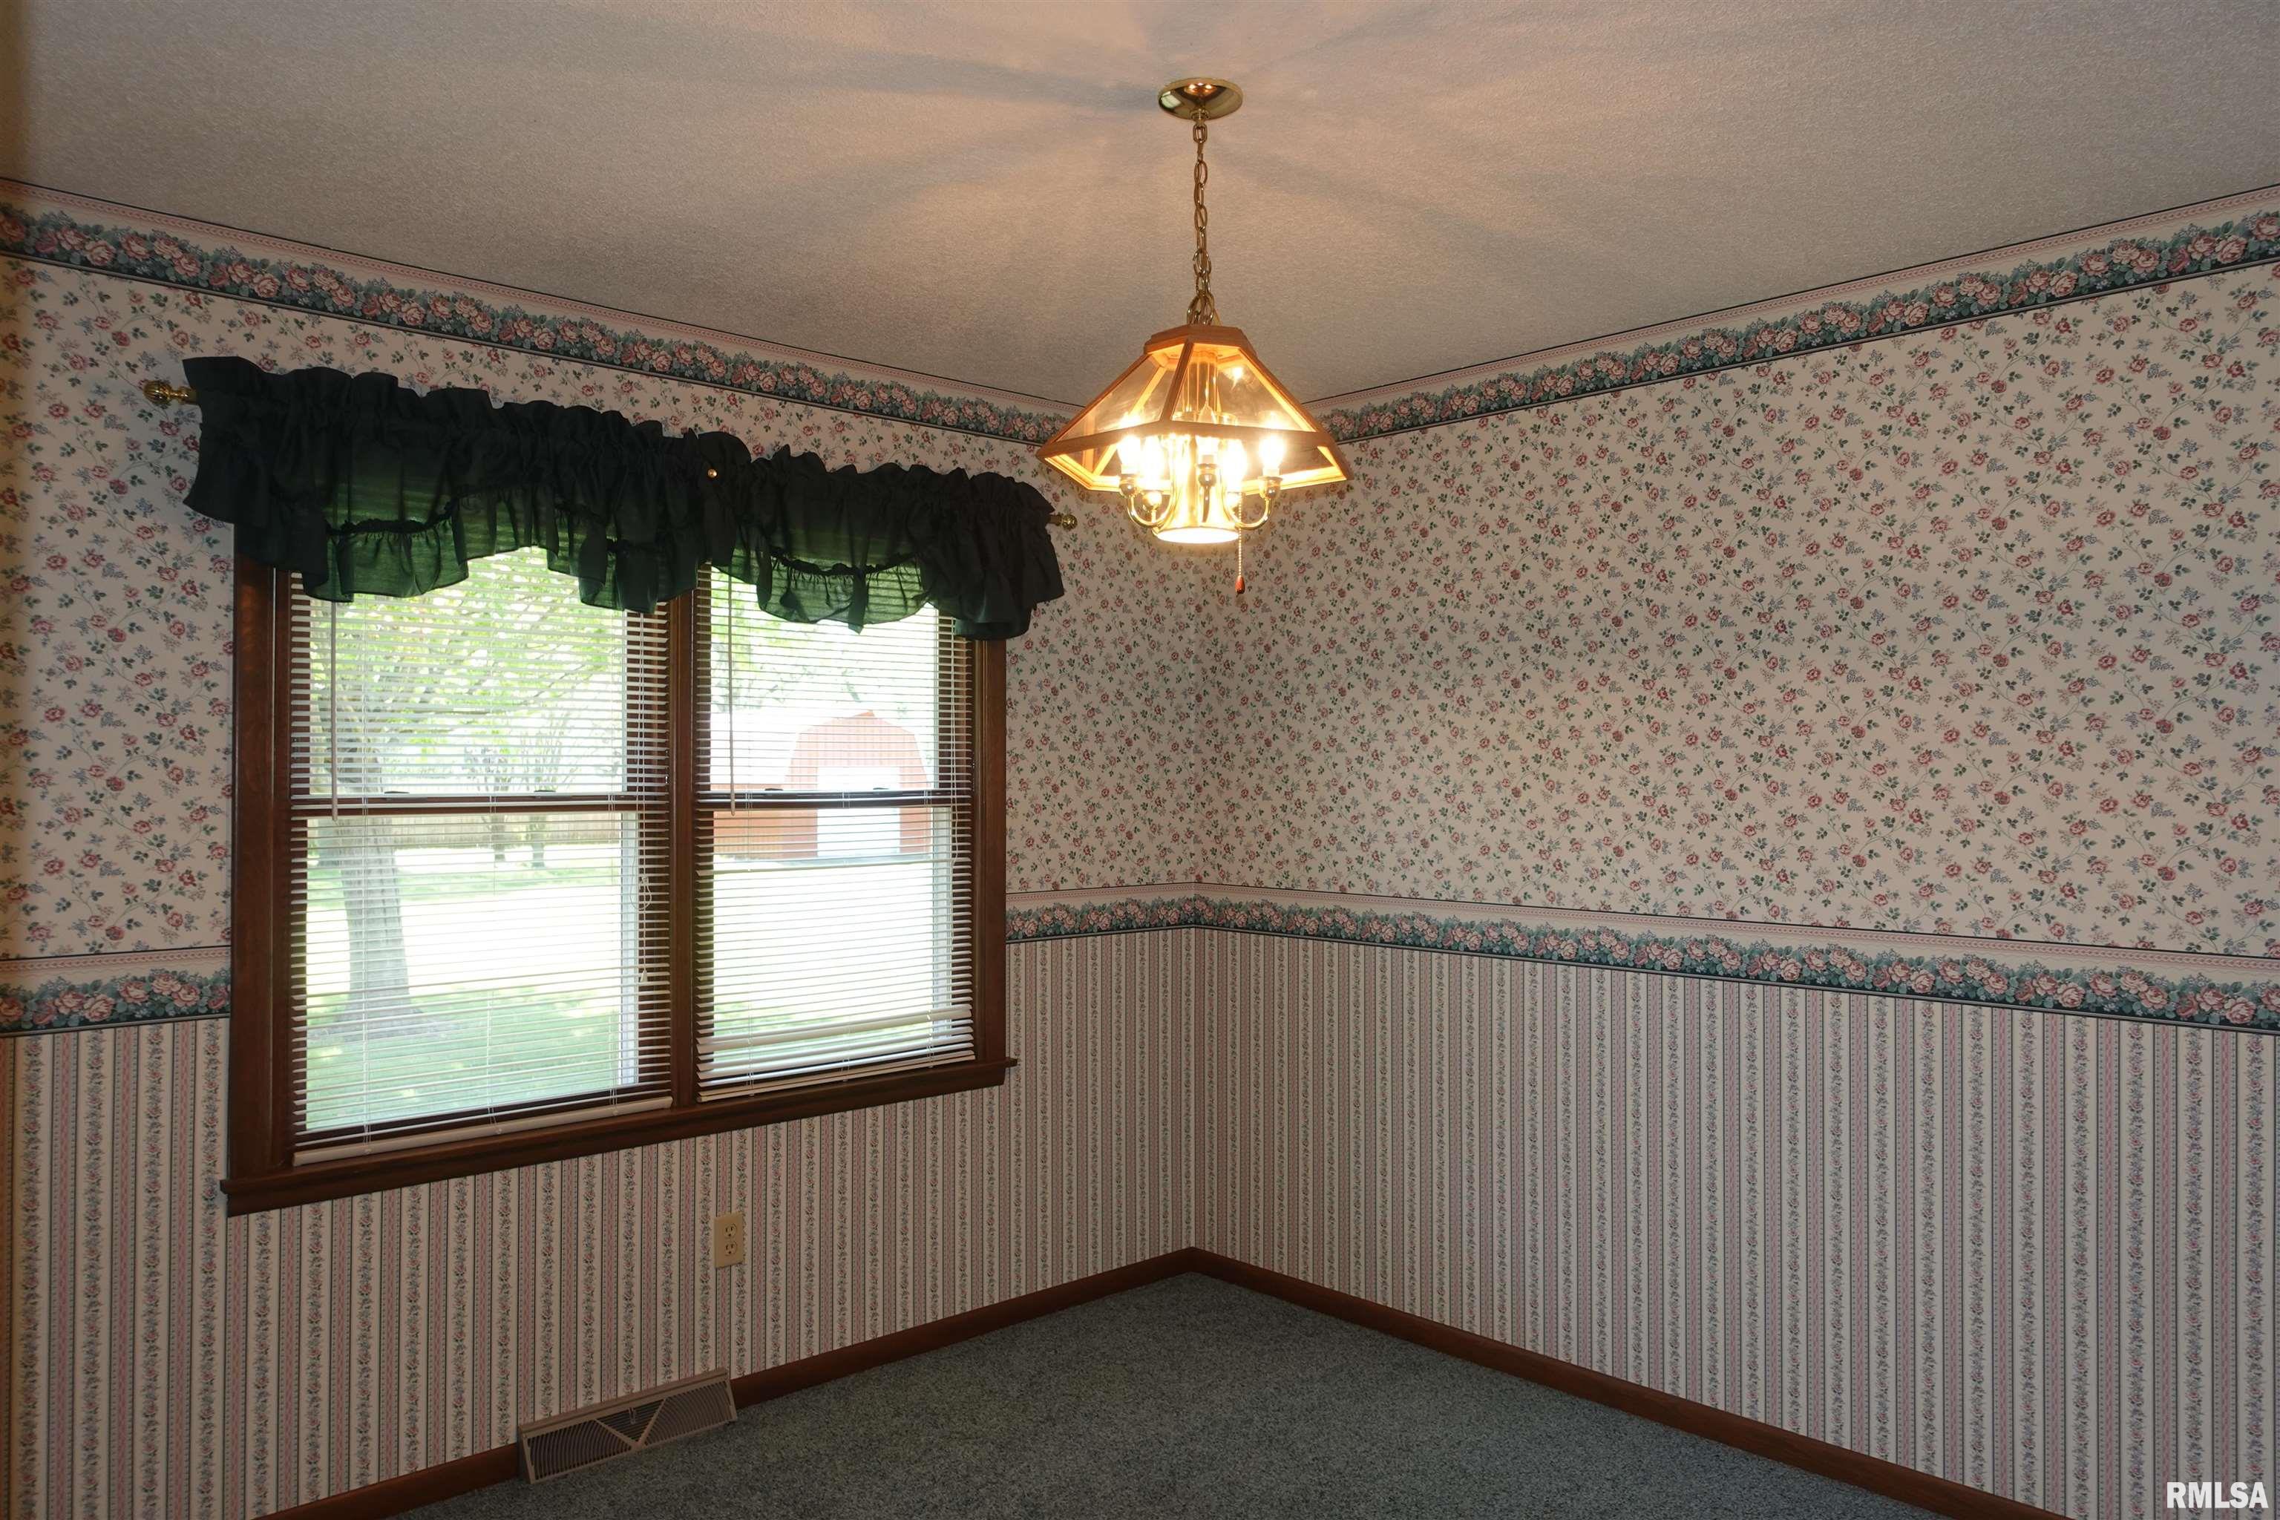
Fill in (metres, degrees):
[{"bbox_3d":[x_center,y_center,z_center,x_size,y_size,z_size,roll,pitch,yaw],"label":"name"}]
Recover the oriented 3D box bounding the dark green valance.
[{"bbox_3d":[-0.937,-0.498,3.338,2.008,0.420,0.110,1,-1,-43],"label":"dark green valance"}]

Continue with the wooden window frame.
[{"bbox_3d":[-1.009,0.097,3.380,1.812,1.488,0.095,1,-1,-43],"label":"wooden window frame"}]

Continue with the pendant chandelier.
[{"bbox_3d":[0.091,-0.619,2.261,0.440,0.735,0.474,1,-1,-43],"label":"pendant chandelier"}]

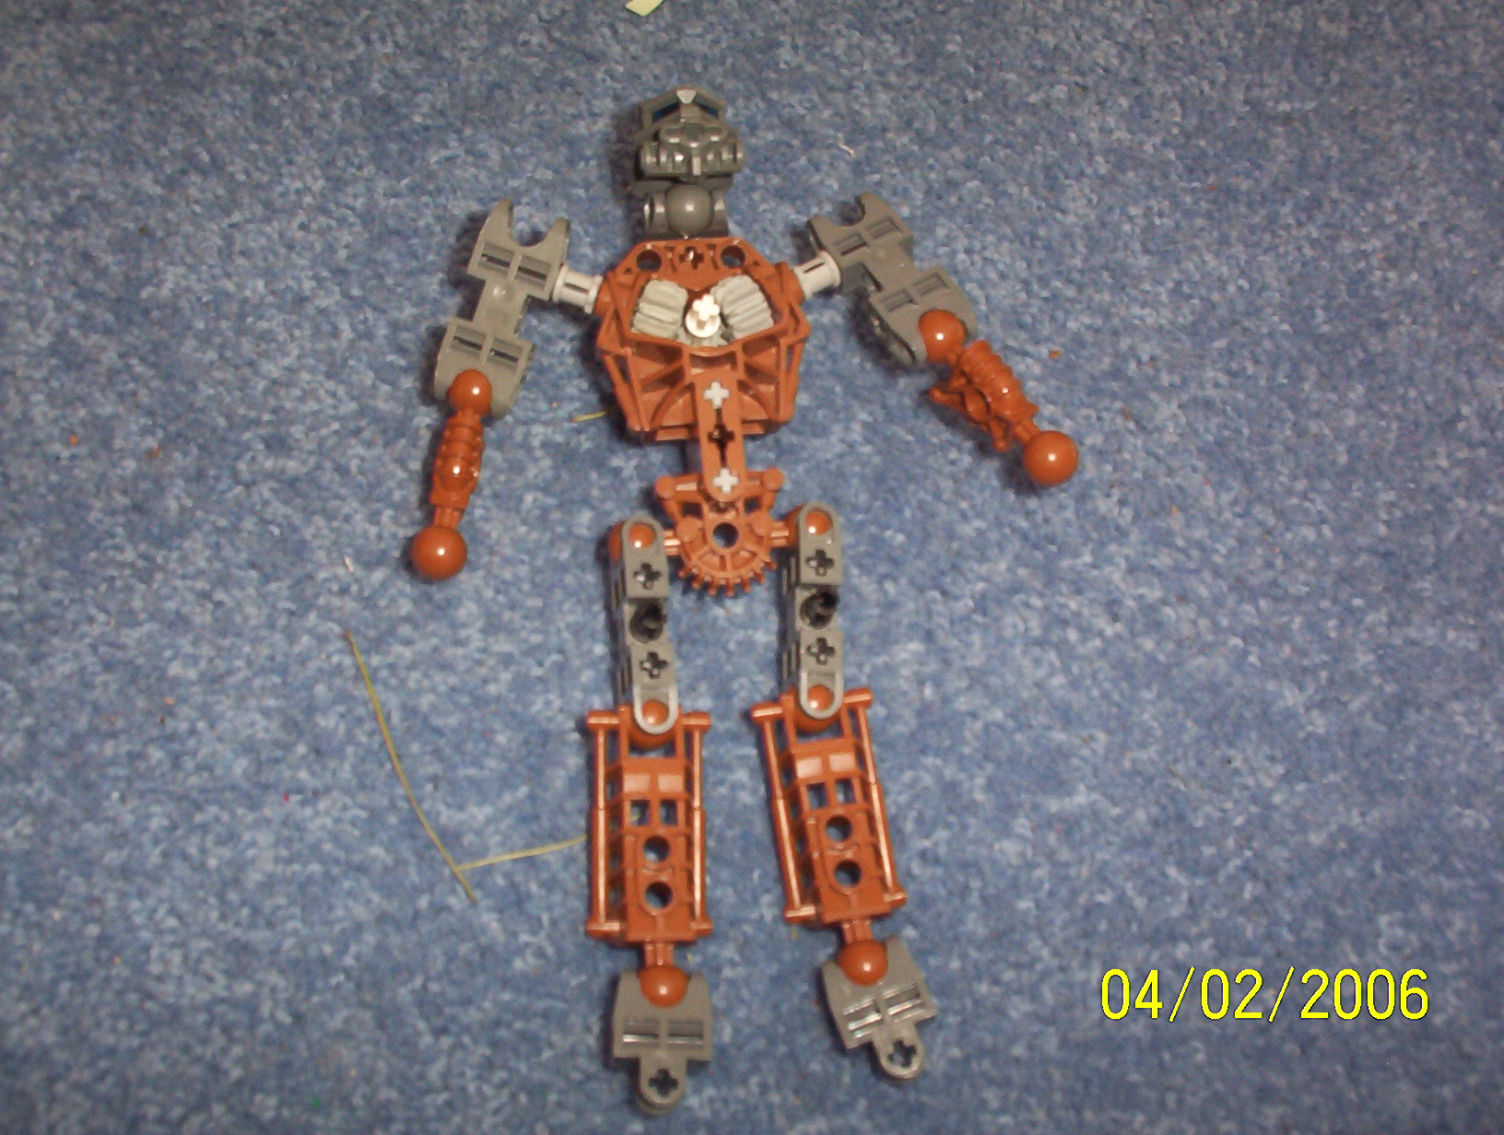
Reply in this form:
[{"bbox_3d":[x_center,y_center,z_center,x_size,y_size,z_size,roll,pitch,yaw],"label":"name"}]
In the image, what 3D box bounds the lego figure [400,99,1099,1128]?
[{"bbox_3d":[0.000,0.000,0.307,0.127,0.032,0.186,-5,78,-1],"label":"lego figure"}]

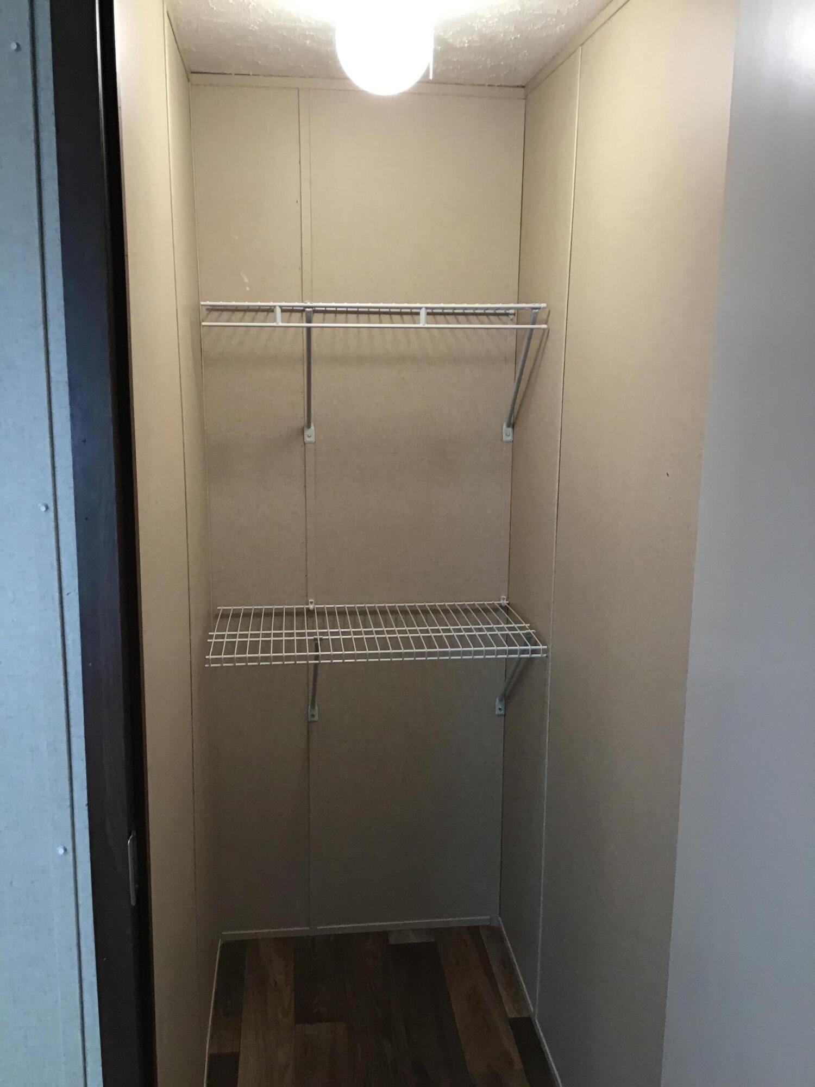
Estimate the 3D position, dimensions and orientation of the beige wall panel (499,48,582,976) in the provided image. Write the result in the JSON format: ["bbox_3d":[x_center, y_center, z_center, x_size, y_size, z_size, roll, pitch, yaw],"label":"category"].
[{"bbox_3d":[0.290,0.048,2.245,0.025,2.091,0.413,-1,12,-7],"label":"beige wall panel"}]

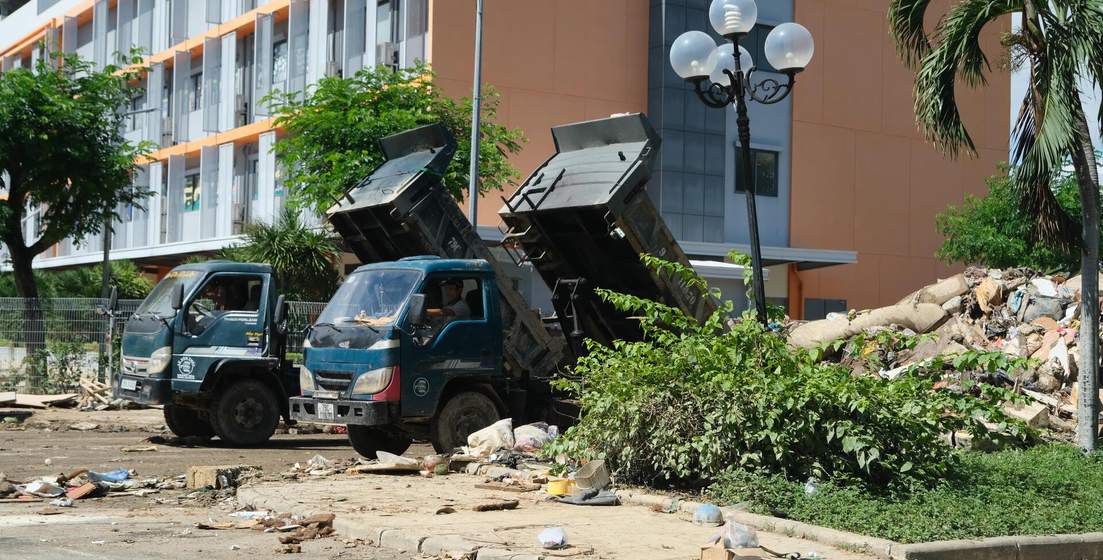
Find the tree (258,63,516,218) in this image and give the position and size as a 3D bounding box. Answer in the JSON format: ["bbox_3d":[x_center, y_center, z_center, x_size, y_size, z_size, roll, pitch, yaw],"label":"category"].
[{"bbox_3d":[-3.402,-1.051,29.000,5.500,7.090,5.200,1,-2,0],"label":"tree"}]

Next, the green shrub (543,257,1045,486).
[{"bbox_3d":[2.122,0.901,12.600,4.300,2.050,2.900,1,-2,0],"label":"green shrub"}]

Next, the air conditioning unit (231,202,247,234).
[{"bbox_3d":[-10.242,-1.961,44.229,0.330,0.950,0.820,3,-3,-36],"label":"air conditioning unit"}]

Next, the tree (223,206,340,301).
[{"bbox_3d":[-6.936,0.336,34.500,3.050,4.200,2.900,1,-2,0],"label":"tree"}]

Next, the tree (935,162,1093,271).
[{"bbox_3d":[11.402,0.055,33.000,4.100,5.760,4.000,1,-2,0],"label":"tree"}]

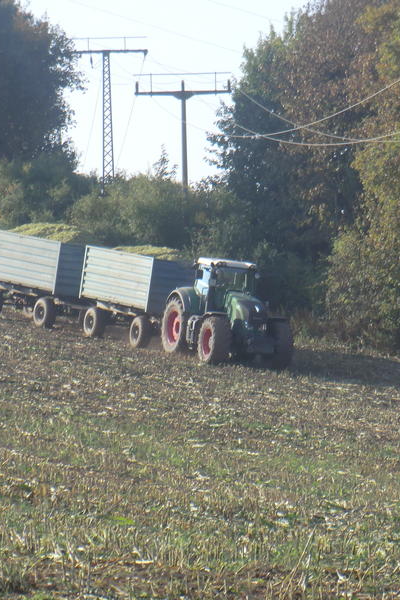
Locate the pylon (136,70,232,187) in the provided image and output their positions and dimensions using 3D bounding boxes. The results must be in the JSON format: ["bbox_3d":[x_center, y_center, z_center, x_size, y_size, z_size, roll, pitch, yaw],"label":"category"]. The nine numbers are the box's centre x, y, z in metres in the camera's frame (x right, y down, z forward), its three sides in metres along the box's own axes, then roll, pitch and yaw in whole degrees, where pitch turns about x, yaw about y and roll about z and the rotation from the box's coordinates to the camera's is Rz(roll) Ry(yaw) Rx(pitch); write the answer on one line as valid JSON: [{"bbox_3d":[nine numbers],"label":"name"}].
[{"bbox_3d":[-0.530,-3.950,174.000,3.650,9.200,0.350,-1,0,-3],"label":"pylon"}]

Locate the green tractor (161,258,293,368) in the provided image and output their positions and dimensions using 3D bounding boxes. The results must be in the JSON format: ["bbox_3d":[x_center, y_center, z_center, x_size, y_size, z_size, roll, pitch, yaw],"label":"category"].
[{"bbox_3d":[1.051,0.432,150.002,2.700,3.220,5.200,5,4,-24],"label":"green tractor"}]

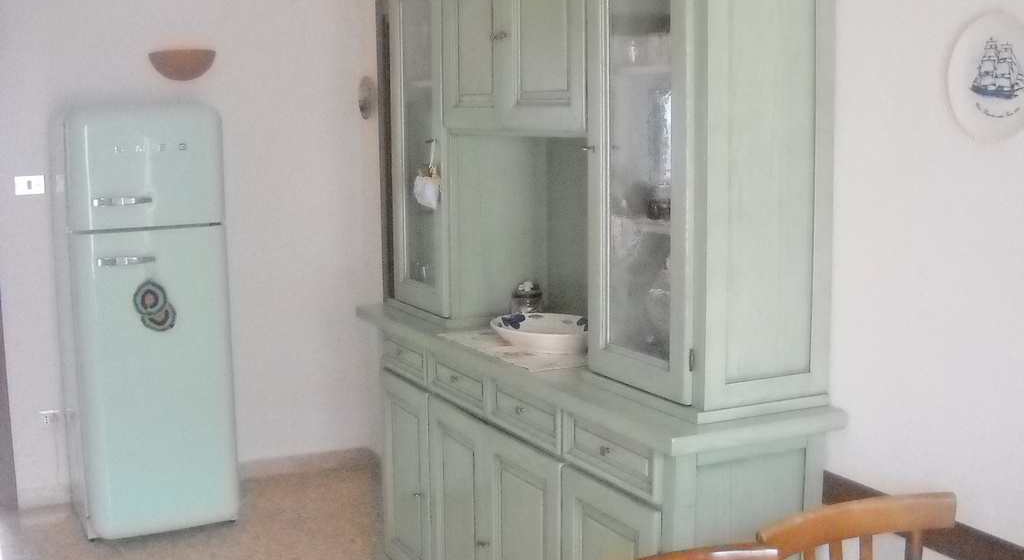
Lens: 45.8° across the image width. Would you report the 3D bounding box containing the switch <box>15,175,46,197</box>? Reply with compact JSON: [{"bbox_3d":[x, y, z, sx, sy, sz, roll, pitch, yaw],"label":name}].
[{"bbox_3d":[-2.021,-0.397,5.087,0.117,0.078,0.012,-4,9,-25],"label":"switch"}]

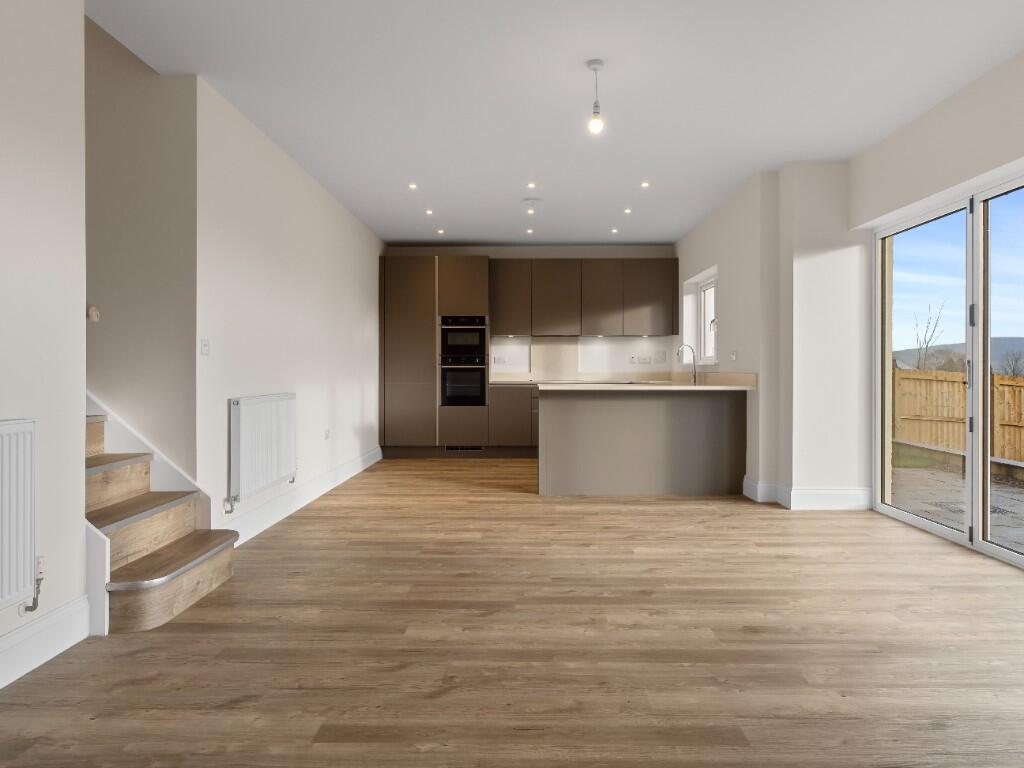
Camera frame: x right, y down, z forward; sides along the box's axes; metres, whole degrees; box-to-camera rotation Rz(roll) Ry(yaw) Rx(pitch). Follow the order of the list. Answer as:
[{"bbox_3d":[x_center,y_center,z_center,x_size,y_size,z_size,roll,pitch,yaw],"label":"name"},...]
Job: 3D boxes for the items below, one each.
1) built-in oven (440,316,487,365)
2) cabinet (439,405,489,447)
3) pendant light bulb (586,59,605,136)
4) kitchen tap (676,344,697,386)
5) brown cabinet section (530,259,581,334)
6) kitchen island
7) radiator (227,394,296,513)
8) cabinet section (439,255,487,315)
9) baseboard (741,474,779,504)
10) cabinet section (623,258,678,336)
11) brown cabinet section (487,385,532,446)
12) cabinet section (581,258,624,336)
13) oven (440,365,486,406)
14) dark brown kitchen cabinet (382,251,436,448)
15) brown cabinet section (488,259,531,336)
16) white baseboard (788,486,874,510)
[{"bbox_3d":[-0.560,-0.514,8.572,0.556,0.563,0.550,0,1,1],"label":"built-in oven"},{"bbox_3d":[-0.561,0.483,8.598,0.601,0.472,0.570,0,1,1],"label":"cabinet"},{"bbox_3d":[0.414,-1.408,3.490,0.091,0.366,0.091,0,1,1],"label":"pendant light bulb"},{"bbox_3d":[1.730,-0.211,7.038,0.188,0.399,0.070,0,1,1],"label":"kitchen tap"},{"bbox_3d":[0.541,-1.042,8.725,0.603,0.930,0.350,0,1,1],"label":"brown cabinet section"},{"bbox_3d":[1.057,0.458,5.951,1.704,0.910,0.890,0,1,1],"label":"kitchen island"},{"bbox_3d":[-1.568,0.393,4.499,0.075,0.625,1.013,0,1,1],"label":"radiator"},{"bbox_3d":[-0.565,-1.157,8.655,0.593,0.710,0.570,0,1,1],"label":"cabinet section"},{"bbox_3d":[1.980,0.836,5.657,0.159,0.165,0.279,0,1,1],"label":"baseboard"},{"bbox_3d":[1.677,-1.042,8.725,0.660,0.930,0.350,0,1,1],"label":"cabinet section"},{"bbox_3d":[-0.012,0.371,8.660,0.501,0.725,0.580,0,1,1],"label":"brown cabinet section"},{"bbox_3d":[1.095,-1.042,8.725,0.505,0.930,0.350,0,1,1],"label":"cabinet section"},{"bbox_3d":[-0.560,0.011,8.581,0.556,0.488,0.550,0,1,1],"label":"oven"},{"bbox_3d":[-1.181,-0.391,8.593,0.616,2.216,0.570,0,1,1],"label":"dark brown kitchen cabinet"},{"bbox_3d":[-0.014,-1.046,8.725,0.506,0.921,0.350,0,1,1],"label":"brown cabinet section"},{"bbox_3d":[2.349,0.841,5.212,0.602,0.168,0.025,0,1,1],"label":"white baseboard"}]

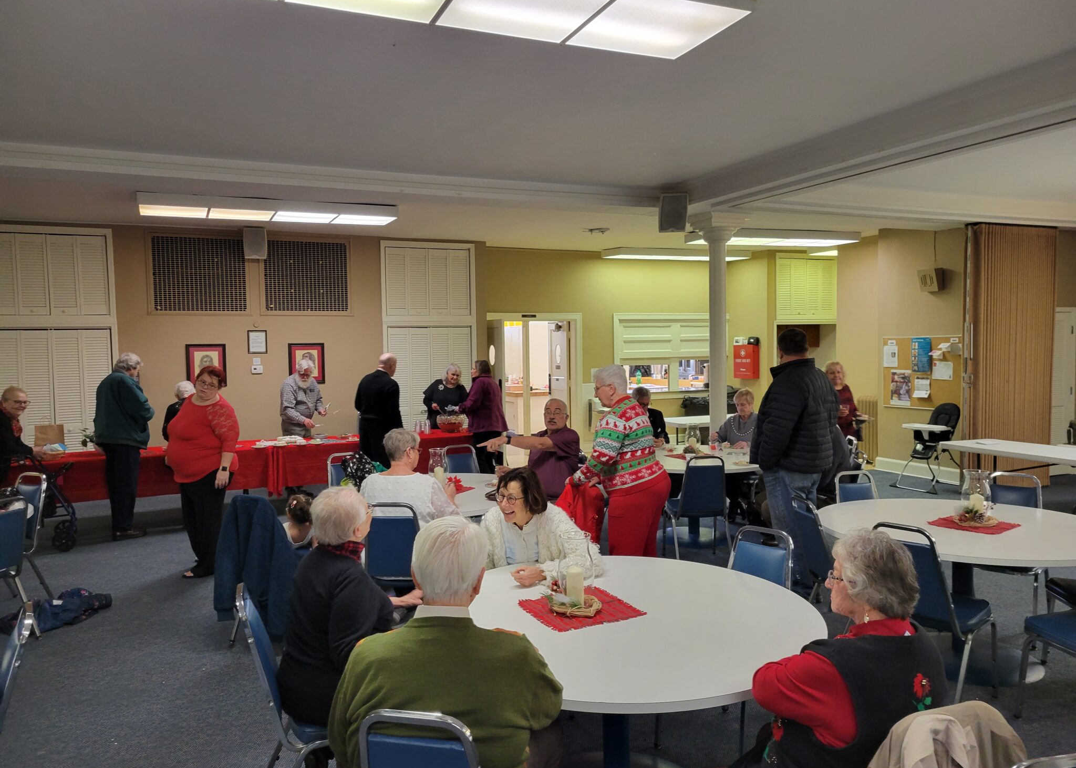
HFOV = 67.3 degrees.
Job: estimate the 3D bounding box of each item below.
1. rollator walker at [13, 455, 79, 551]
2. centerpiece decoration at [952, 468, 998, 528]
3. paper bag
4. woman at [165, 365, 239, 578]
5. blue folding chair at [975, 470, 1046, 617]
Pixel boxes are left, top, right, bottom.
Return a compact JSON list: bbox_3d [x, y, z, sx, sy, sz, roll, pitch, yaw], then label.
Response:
[{"bbox_3d":[-4.324,1.026,7.009,0.620,0.830,0.580,-2,3,-28],"label":"rollator walker"},{"bbox_3d":[2.421,0.620,4.468,0.215,0.272,0.205,-2,3,-23],"label":"centerpiece decoration"},{"bbox_3d":[-4.494,0.527,7.454,0.235,0.290,0.130,-2,3,-26],"label":"paper bag"},{"bbox_3d":[-2.638,0.660,6.290,0.510,1.600,0.380,0,3,10],"label":"woman"},{"bbox_3d":[2.842,1.025,4.891,0.450,0.890,0.560,2,4,39],"label":"blue folding chair"}]

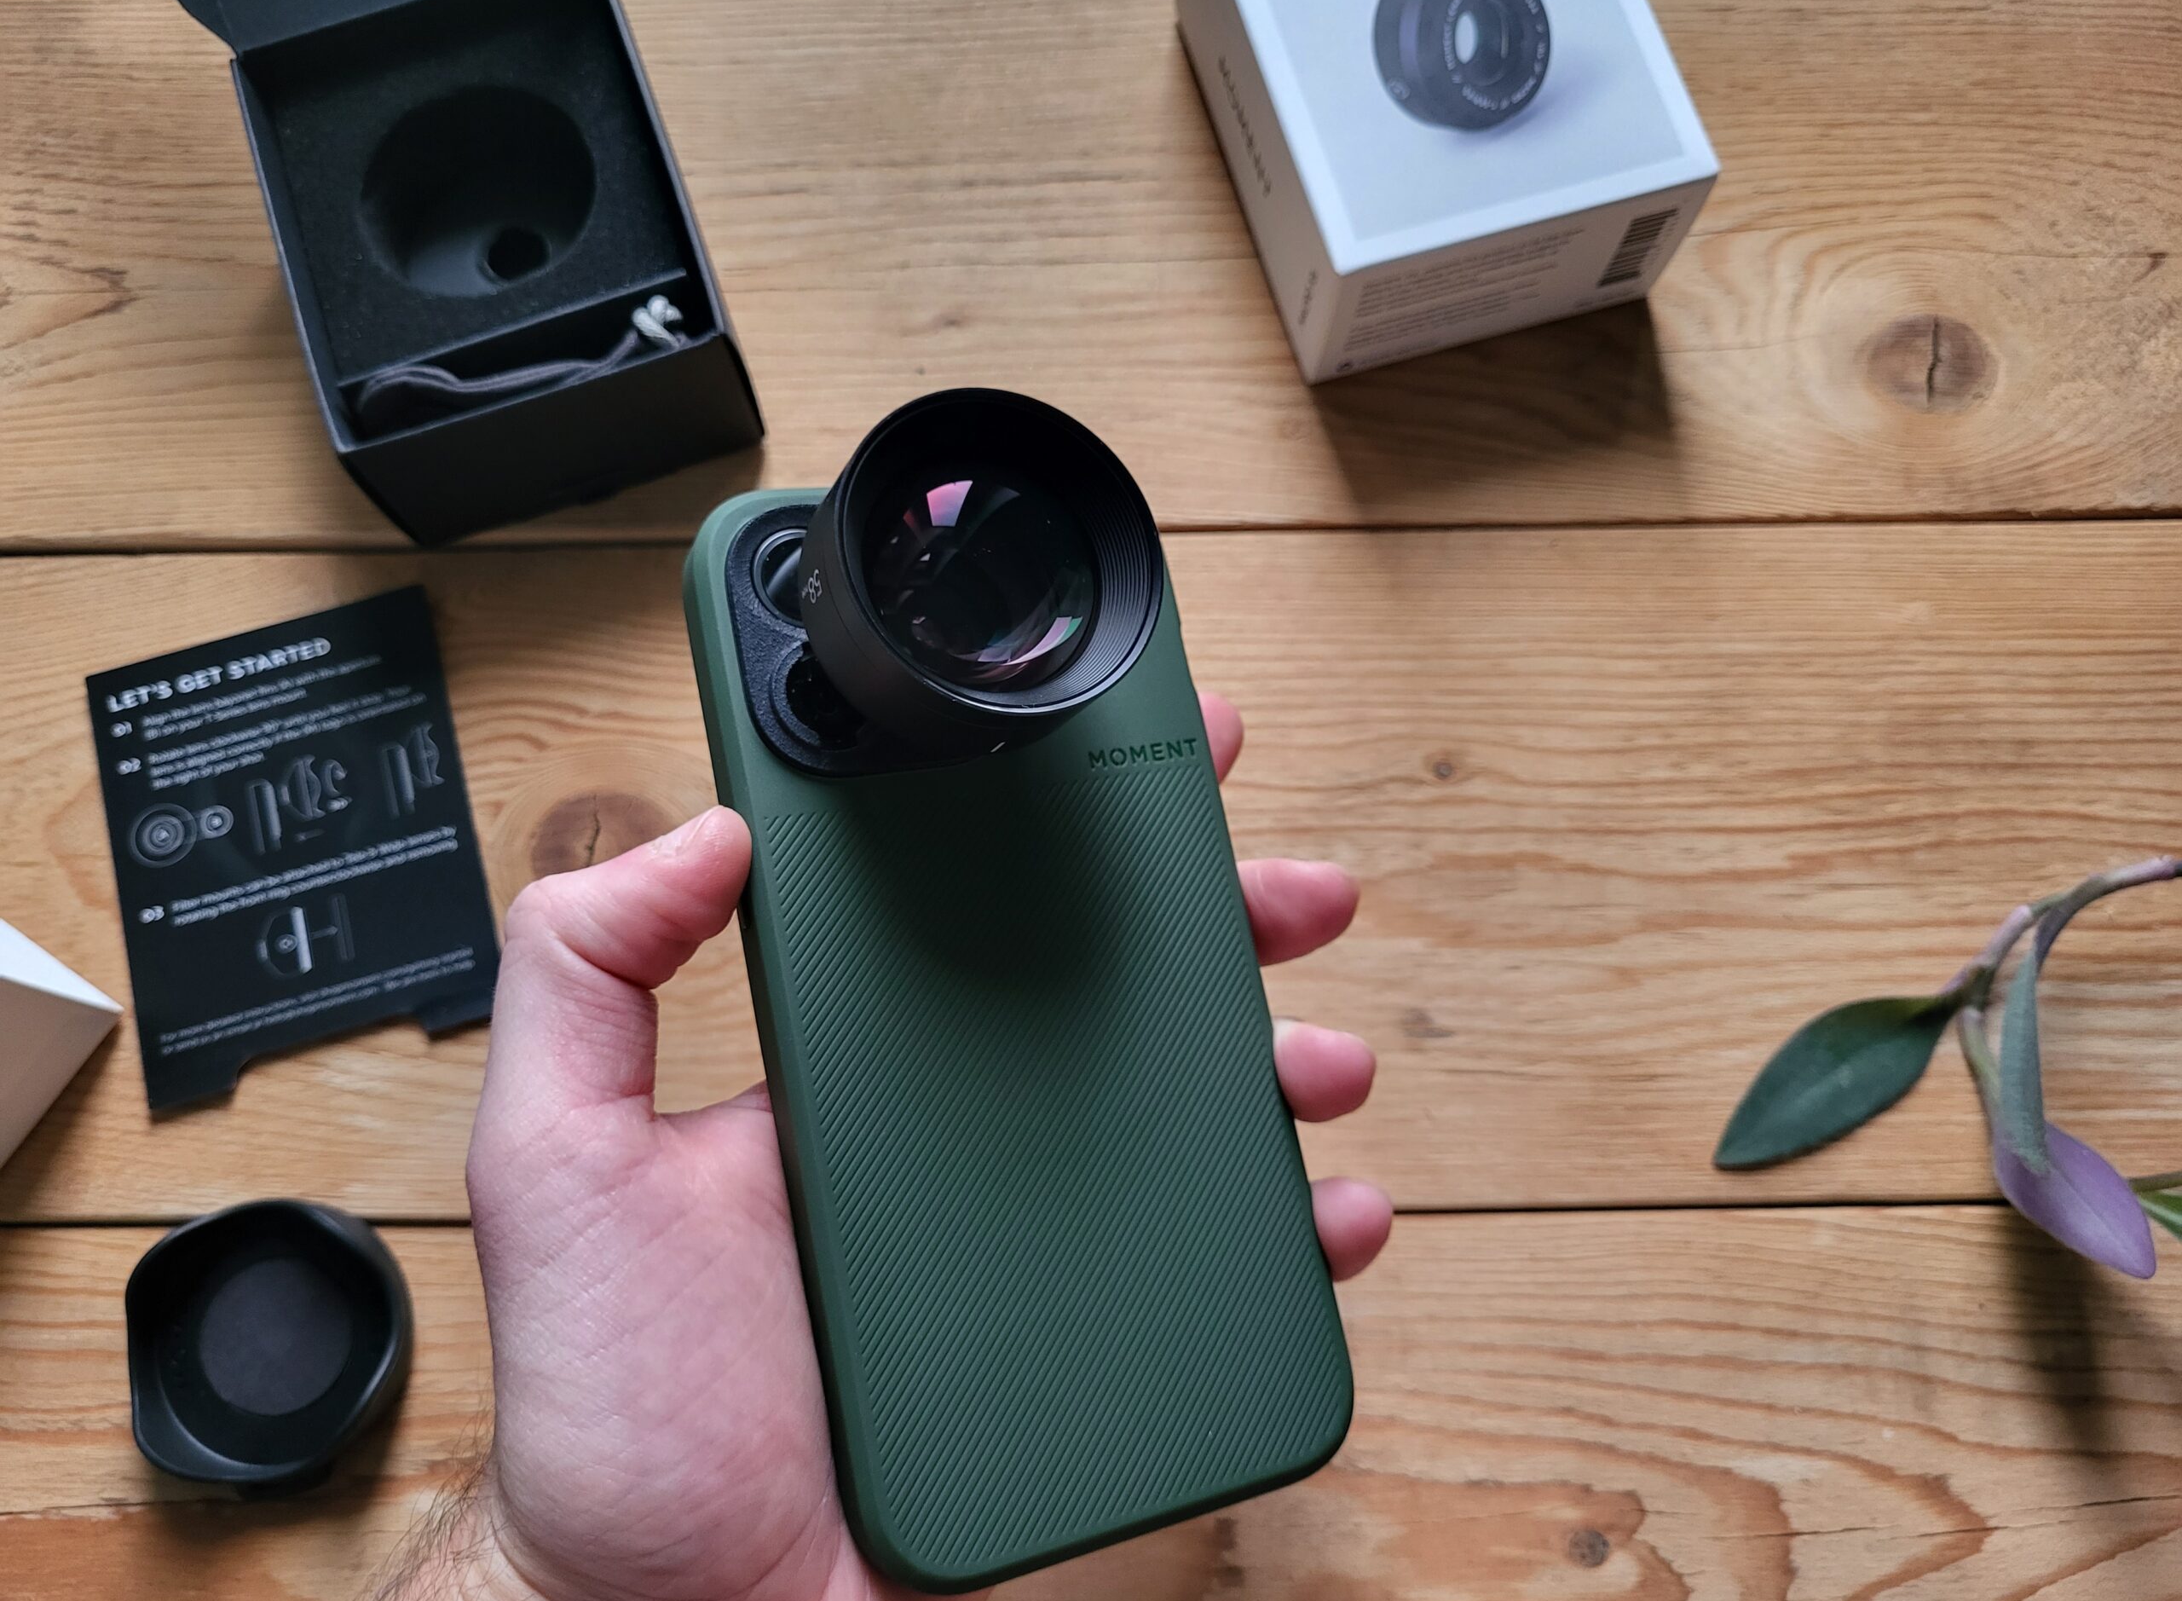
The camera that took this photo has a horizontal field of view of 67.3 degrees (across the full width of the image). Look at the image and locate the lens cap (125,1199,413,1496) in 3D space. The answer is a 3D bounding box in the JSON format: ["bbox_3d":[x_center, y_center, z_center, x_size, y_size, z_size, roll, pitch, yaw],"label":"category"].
[{"bbox_3d":[-0.156,0.104,0.314,0.051,0.014,0.052,0,76,1],"label":"lens cap"}]

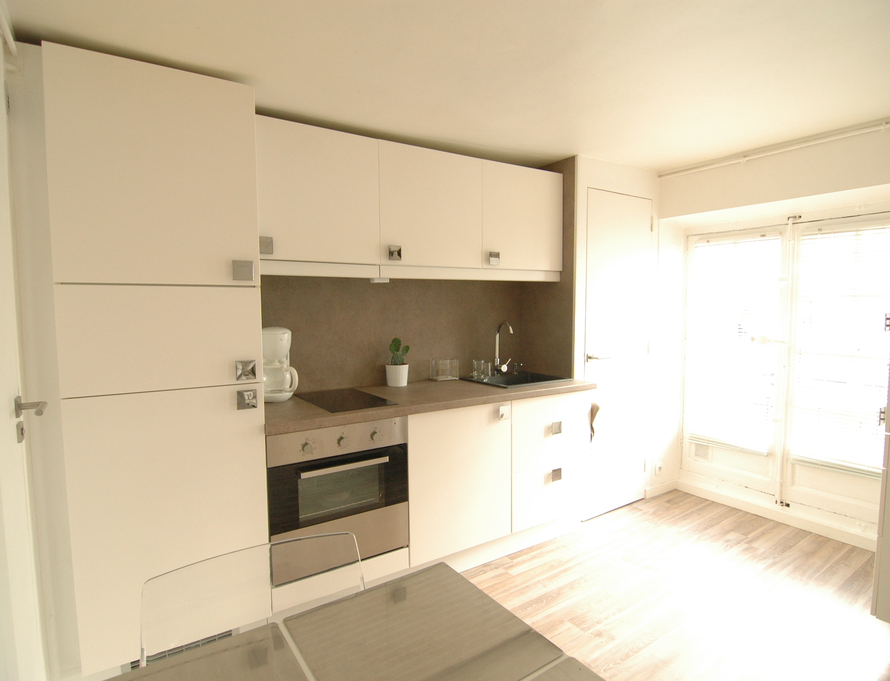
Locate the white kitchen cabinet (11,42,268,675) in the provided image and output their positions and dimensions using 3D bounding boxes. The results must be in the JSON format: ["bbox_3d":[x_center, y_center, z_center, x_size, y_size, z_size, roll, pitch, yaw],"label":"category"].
[{"bbox_3d":[-1.103,0.139,1.830,0.612,2.120,0.610,-3,5,-31],"label":"white kitchen cabinet"}]

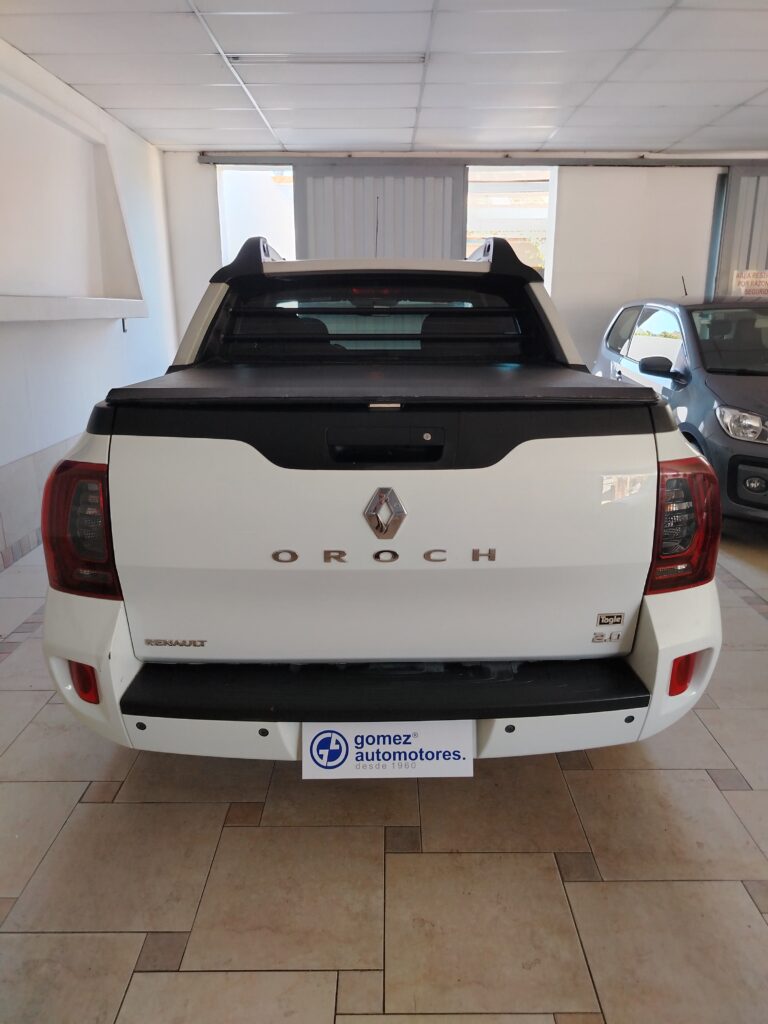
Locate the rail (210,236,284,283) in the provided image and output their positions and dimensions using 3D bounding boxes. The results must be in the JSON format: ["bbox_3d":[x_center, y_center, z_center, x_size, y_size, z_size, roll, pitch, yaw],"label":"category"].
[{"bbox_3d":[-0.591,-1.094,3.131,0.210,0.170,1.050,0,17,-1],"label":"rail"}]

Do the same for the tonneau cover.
[{"bbox_3d":[-0.008,-0.419,2.236,1.270,0.052,1.250,0,15,-1],"label":"tonneau cover"}]

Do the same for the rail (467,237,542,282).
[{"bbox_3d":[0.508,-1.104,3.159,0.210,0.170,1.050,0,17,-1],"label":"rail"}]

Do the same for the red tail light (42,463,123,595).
[{"bbox_3d":[-0.767,0.032,1.826,0.240,0.355,0.250,0,17,-1],"label":"red tail light"}]

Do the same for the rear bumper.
[{"bbox_3d":[0.004,0.377,1.833,1.790,0.355,0.440,0,17,-1],"label":"rear bumper"}]

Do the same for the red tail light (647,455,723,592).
[{"bbox_3d":[0.768,0.019,1.864,0.240,0.355,0.250,0,17,-1],"label":"red tail light"}]

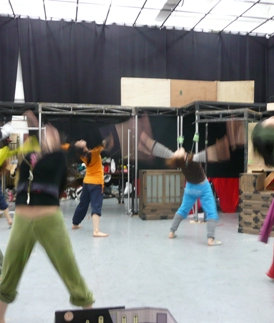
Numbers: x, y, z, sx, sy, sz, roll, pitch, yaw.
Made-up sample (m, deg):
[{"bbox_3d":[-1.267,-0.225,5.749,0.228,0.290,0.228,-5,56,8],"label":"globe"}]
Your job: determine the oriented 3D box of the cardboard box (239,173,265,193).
[{"bbox_3d":[1.777,0.329,5.349,0.275,0.290,0.450,0,1,32],"label":"cardboard box"}]

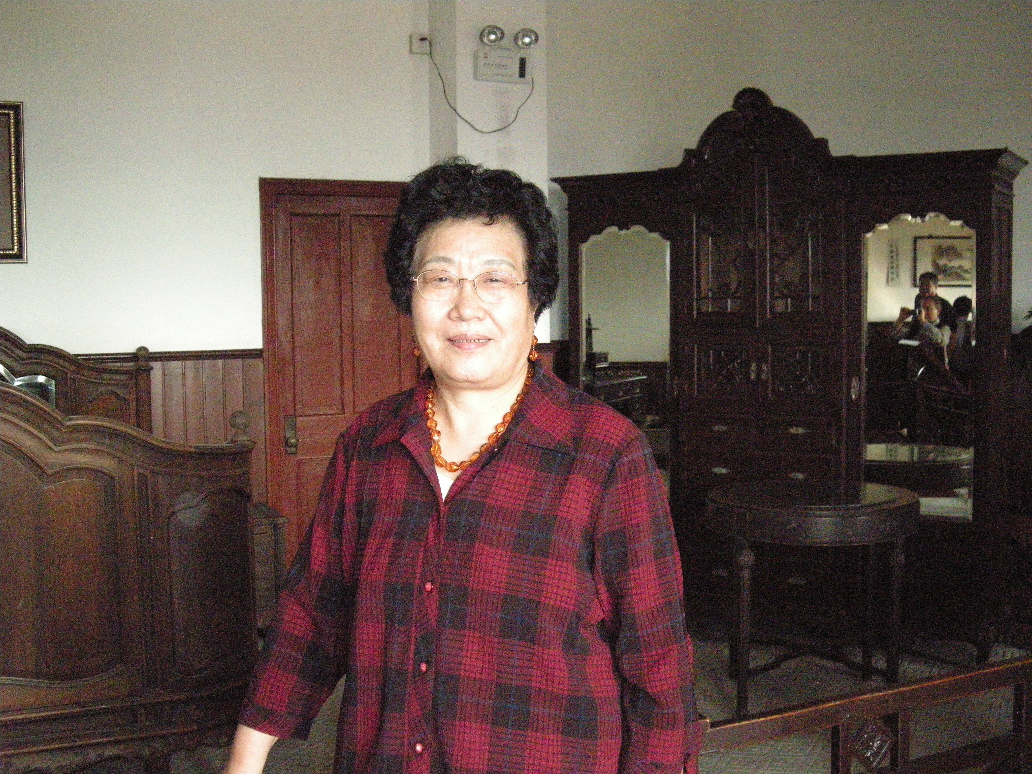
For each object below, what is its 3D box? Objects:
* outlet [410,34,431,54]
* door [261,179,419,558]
[{"bbox_3d":[-0.436,-1.565,5.037,0.088,0.088,0.038,-2,4,-23],"label":"outlet"},{"bbox_3d":[-0.754,0.086,5.034,0.776,2.047,0.100,-2,4,-23],"label":"door"}]

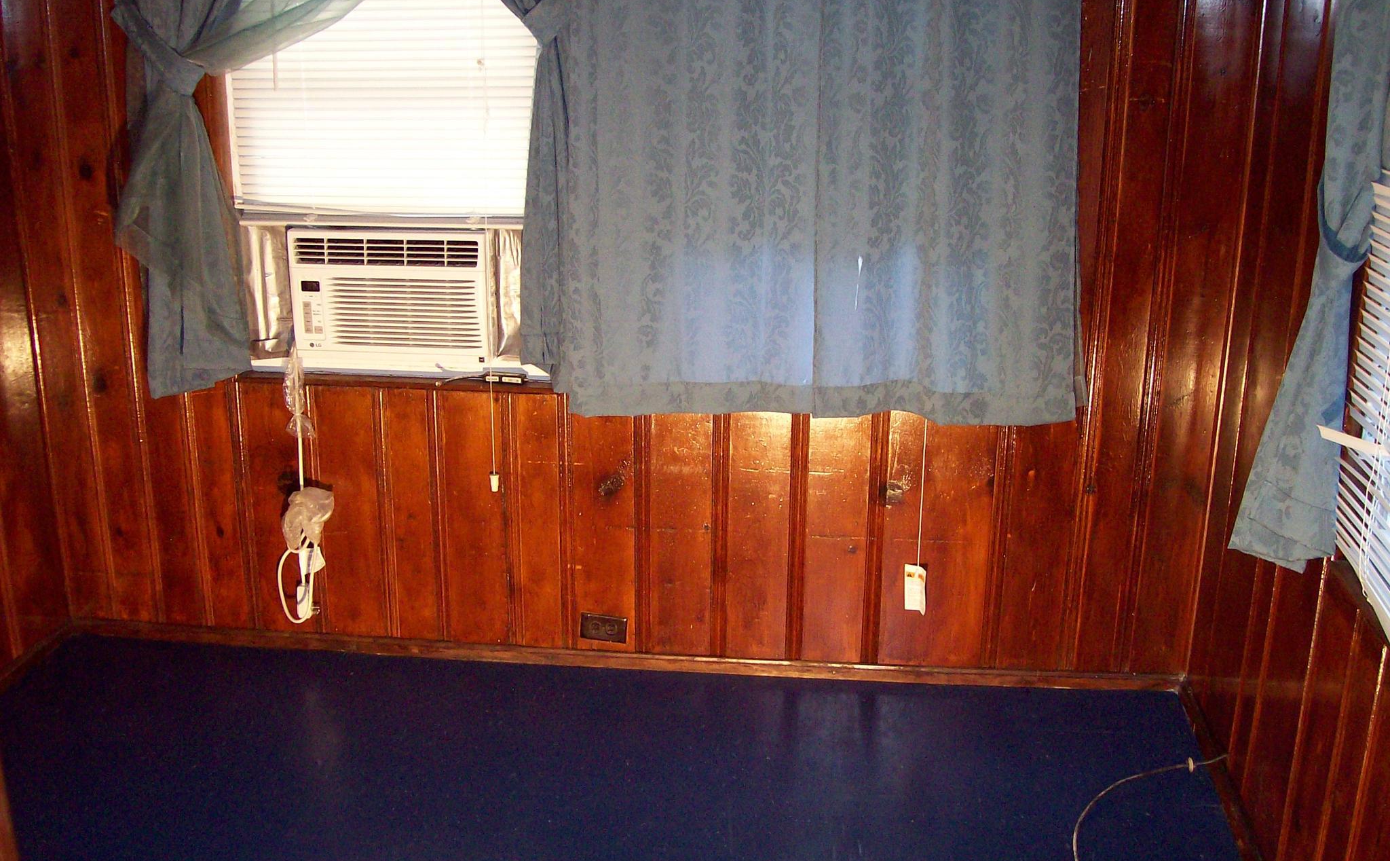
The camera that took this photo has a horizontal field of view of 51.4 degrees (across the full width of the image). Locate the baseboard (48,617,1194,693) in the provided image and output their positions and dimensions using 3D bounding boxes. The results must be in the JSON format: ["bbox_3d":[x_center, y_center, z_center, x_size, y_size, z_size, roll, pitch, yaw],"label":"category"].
[{"bbox_3d":[-0.220,0.557,3.583,2.792,0.038,0.020,2,17,6],"label":"baseboard"}]

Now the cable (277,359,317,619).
[{"bbox_3d":[-0.976,0.148,3.474,0.095,0.673,0.070,2,17,6],"label":"cable"}]

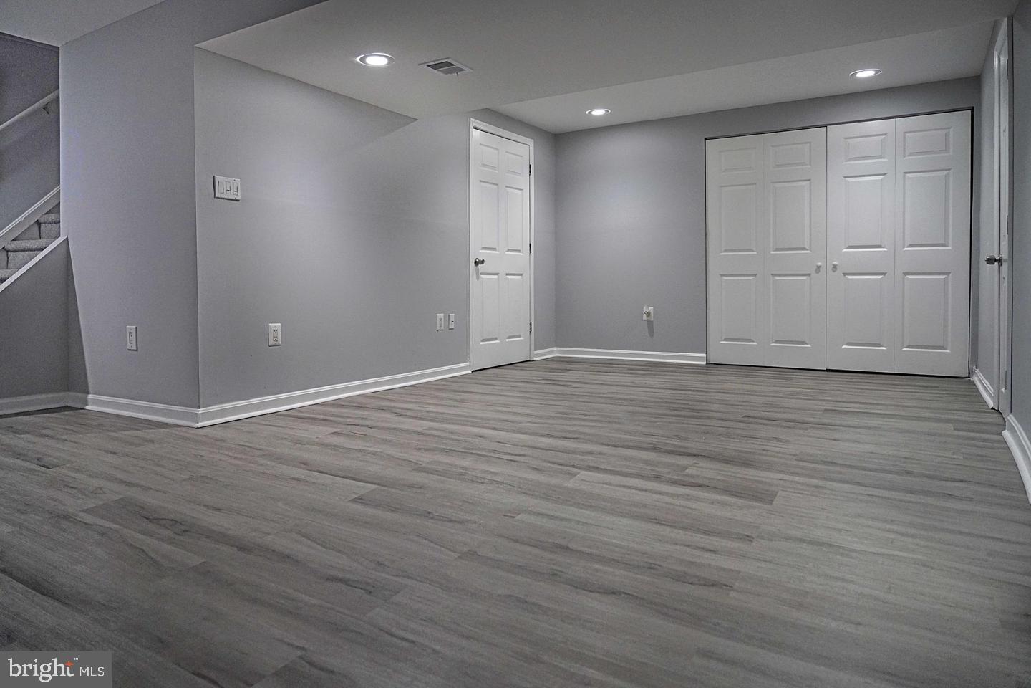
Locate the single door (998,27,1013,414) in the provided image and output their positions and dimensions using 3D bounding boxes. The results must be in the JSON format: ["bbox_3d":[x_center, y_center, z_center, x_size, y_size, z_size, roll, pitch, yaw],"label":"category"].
[{"bbox_3d":[2.528,-0.597,3.550,0.050,2.000,0.760,2,5,32],"label":"single door"}]

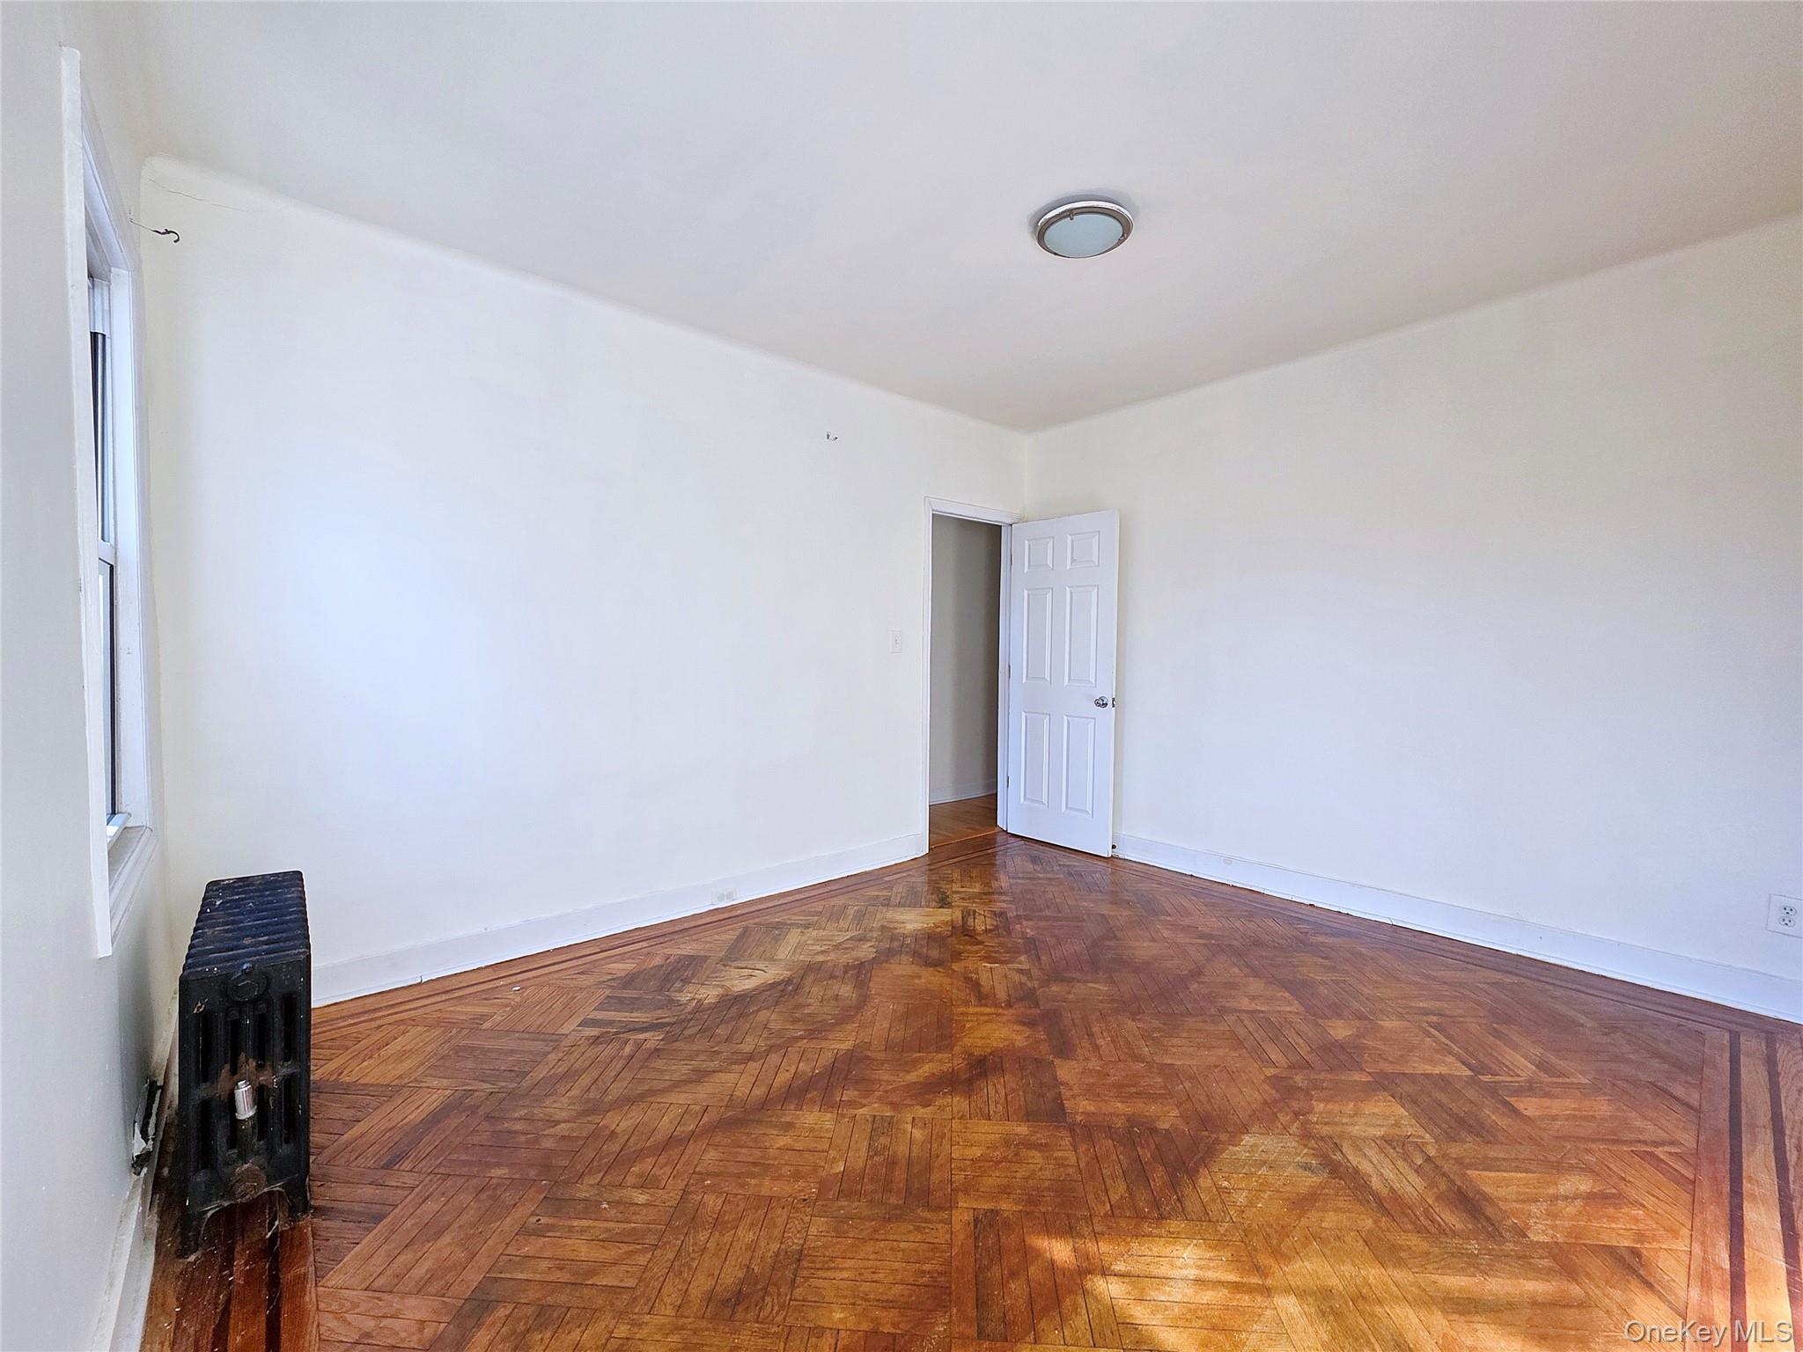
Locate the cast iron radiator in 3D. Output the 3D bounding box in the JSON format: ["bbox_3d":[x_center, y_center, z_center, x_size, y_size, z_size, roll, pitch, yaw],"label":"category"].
[{"bbox_3d":[-1.601,0.871,1.677,0.194,0.581,0.719,-2,3,-42],"label":"cast iron radiator"}]

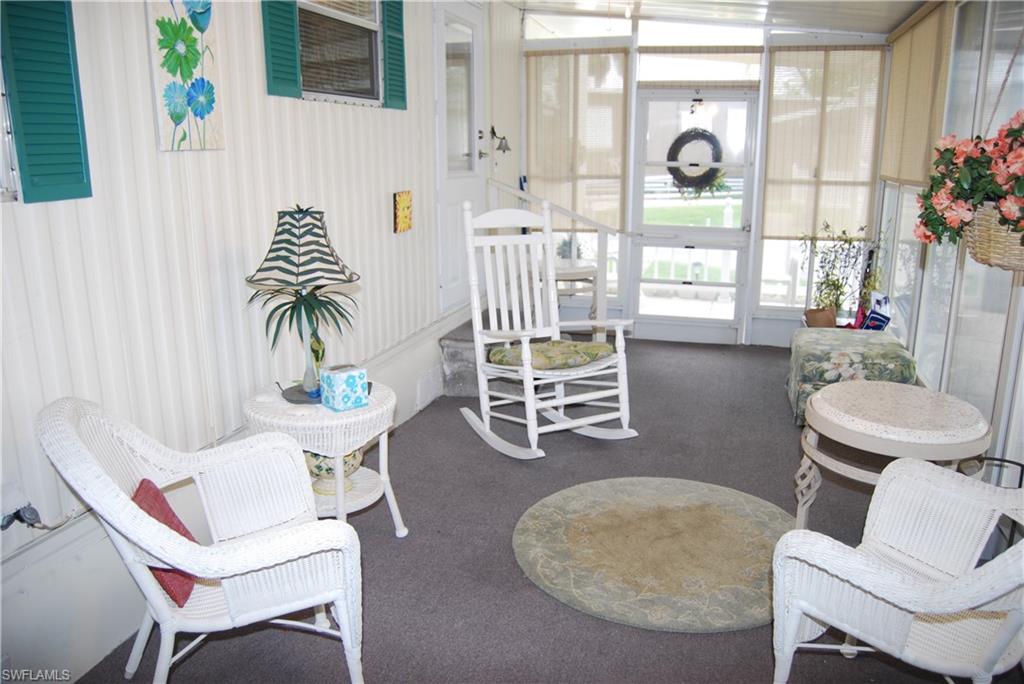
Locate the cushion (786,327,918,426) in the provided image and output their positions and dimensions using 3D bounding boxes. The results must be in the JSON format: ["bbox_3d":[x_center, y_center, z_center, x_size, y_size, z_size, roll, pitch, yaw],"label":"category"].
[{"bbox_3d":[1.932,0.205,4.480,0.600,0.420,0.750,4,14,16],"label":"cushion"}]

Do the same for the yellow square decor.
[{"bbox_3d":[-0.572,-0.682,4.043,0.025,0.207,0.195,4,15,17],"label":"yellow square decor"}]

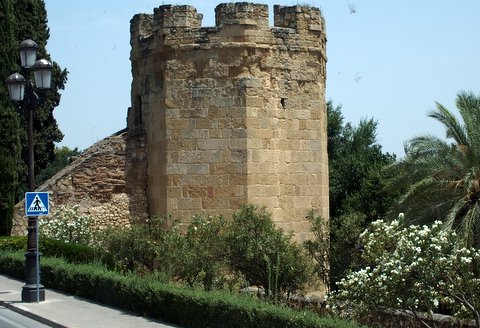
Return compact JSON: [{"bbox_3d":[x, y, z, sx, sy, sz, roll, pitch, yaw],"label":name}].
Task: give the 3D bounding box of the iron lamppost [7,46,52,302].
[{"bbox_3d":[-5.260,0.110,21.650,1.120,6.550,0.980,-1,-2,-14],"label":"iron lamppost"}]

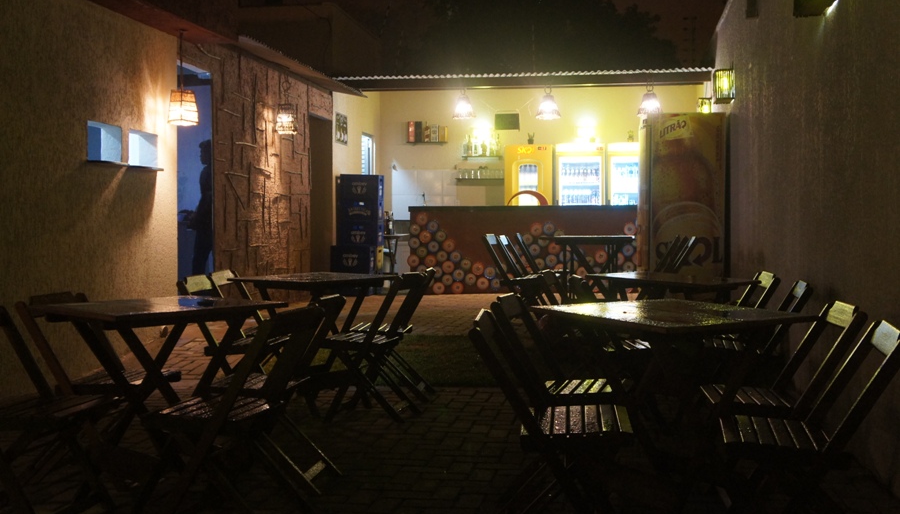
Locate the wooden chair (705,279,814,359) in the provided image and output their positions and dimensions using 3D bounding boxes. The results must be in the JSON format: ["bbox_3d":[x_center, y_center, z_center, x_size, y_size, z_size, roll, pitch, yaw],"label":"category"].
[{"bbox_3d":[1.435,0.486,4.745,0.480,0.770,0.420,0,2,11],"label":"wooden chair"}]

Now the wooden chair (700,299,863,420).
[{"bbox_3d":[1.168,0.552,3.603,0.460,0.765,0.410,0,2,8],"label":"wooden chair"}]

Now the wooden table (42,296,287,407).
[{"bbox_3d":[-1.147,0.549,4.014,0.700,0.730,0.700,-2,3,-42],"label":"wooden table"}]

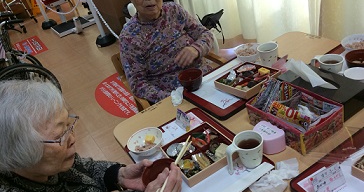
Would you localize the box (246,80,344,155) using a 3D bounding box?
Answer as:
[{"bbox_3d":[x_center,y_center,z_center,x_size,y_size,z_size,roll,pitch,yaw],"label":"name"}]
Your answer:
[{"bbox_3d":[0.354,0.062,1.100,0.175,0.081,0.233,-28,32,-21],"label":"box"}]

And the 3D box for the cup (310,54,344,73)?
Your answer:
[{"bbox_3d":[0.538,-0.109,1.291,0.123,0.075,0.085,18,43,44],"label":"cup"}]

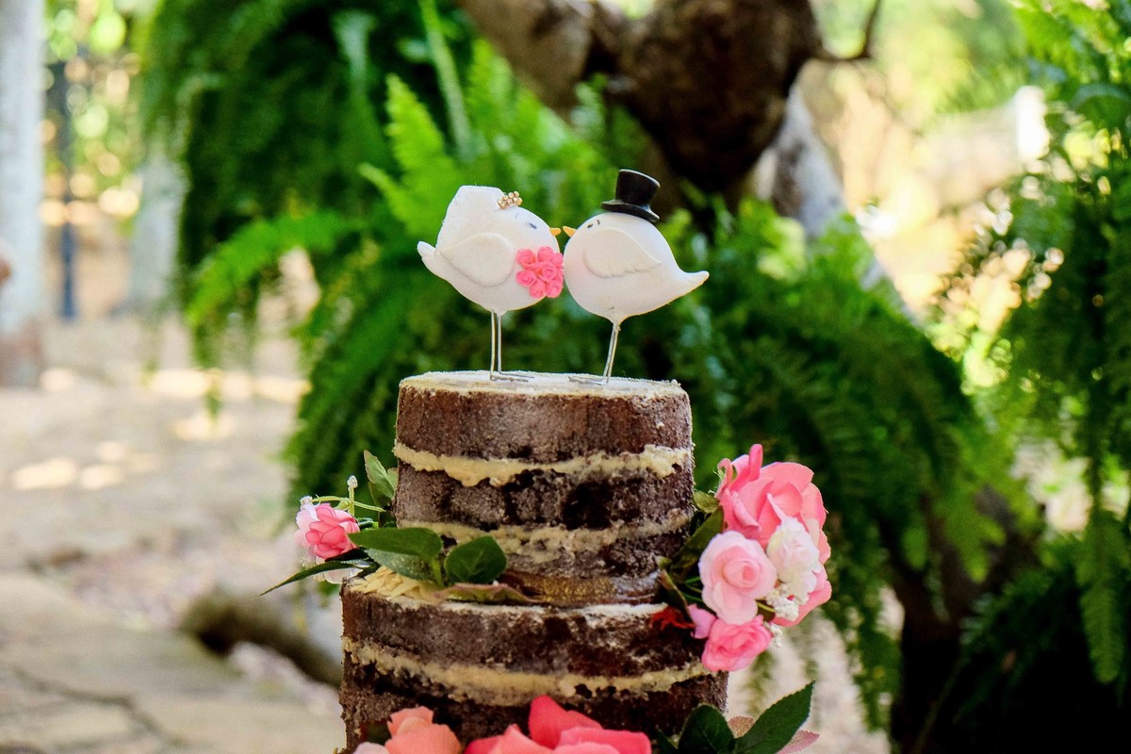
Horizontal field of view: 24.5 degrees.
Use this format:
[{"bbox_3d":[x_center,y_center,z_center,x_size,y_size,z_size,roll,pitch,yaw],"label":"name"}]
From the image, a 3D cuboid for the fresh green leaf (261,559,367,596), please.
[{"bbox_3d":[-0.132,0.103,1.365,0.059,0.014,0.027,-16,4,1],"label":"fresh green leaf"}]

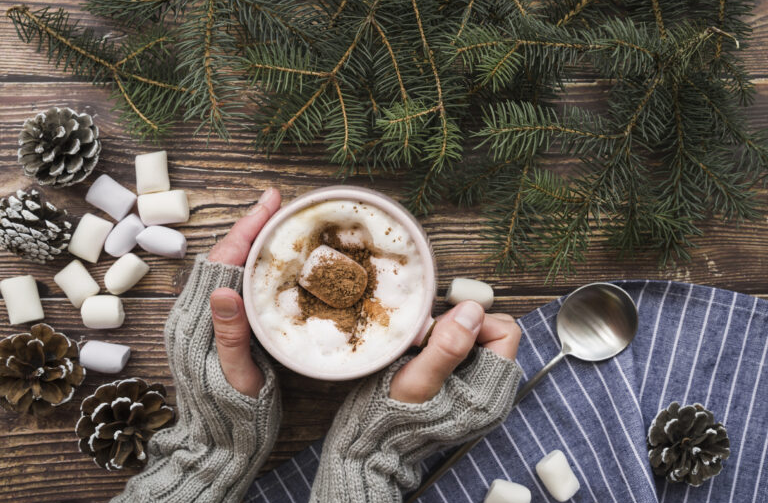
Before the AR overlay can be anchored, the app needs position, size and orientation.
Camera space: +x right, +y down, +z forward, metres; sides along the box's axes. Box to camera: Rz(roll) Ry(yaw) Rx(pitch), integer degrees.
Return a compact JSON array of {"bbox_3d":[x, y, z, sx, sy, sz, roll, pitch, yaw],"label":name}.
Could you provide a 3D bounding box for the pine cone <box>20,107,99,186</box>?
[{"bbox_3d":[-0.212,-0.068,0.530,0.050,0.040,0.050,0,90,0],"label":"pine cone"}]

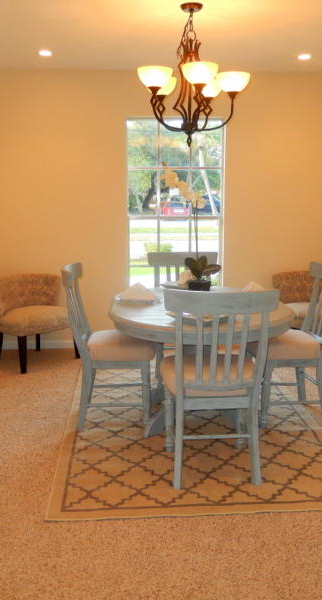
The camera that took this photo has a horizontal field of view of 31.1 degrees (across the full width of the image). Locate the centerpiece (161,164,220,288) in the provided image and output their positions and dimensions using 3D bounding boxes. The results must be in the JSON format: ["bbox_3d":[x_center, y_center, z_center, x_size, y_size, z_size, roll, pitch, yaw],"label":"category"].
[{"bbox_3d":[0.184,-0.390,3.479,0.350,0.854,0.238,-1,10,-4],"label":"centerpiece"}]

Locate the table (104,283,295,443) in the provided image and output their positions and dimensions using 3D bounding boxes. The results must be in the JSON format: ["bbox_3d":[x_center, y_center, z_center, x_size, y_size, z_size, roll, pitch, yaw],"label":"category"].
[{"bbox_3d":[0.247,0.399,3.584,1.134,0.735,1.134,-1,10,-4],"label":"table"}]

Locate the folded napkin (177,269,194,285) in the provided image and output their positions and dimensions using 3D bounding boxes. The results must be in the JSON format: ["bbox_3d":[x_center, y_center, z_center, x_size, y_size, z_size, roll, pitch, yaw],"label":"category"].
[{"bbox_3d":[0.208,-0.143,3.925,0.182,0.112,0.140,-1,10,-4],"label":"folded napkin"}]

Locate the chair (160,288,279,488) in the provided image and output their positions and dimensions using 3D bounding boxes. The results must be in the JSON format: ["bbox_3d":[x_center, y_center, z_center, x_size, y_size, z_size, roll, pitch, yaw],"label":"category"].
[{"bbox_3d":[0.259,0.396,2.942,0.518,0.969,0.518,-1,10,-4],"label":"chair"}]

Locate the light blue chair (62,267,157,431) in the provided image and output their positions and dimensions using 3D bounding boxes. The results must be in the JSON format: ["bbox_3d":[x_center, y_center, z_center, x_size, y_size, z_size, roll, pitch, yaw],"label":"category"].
[{"bbox_3d":[-0.312,0.269,3.650,0.518,0.969,0.511,-1,10,-4],"label":"light blue chair"}]

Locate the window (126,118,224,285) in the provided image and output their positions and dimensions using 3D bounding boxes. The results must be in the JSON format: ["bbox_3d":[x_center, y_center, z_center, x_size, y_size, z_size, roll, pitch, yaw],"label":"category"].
[{"bbox_3d":[0.128,-0.730,5.252,0.870,1.760,0.100,-1,10,-4],"label":"window"}]

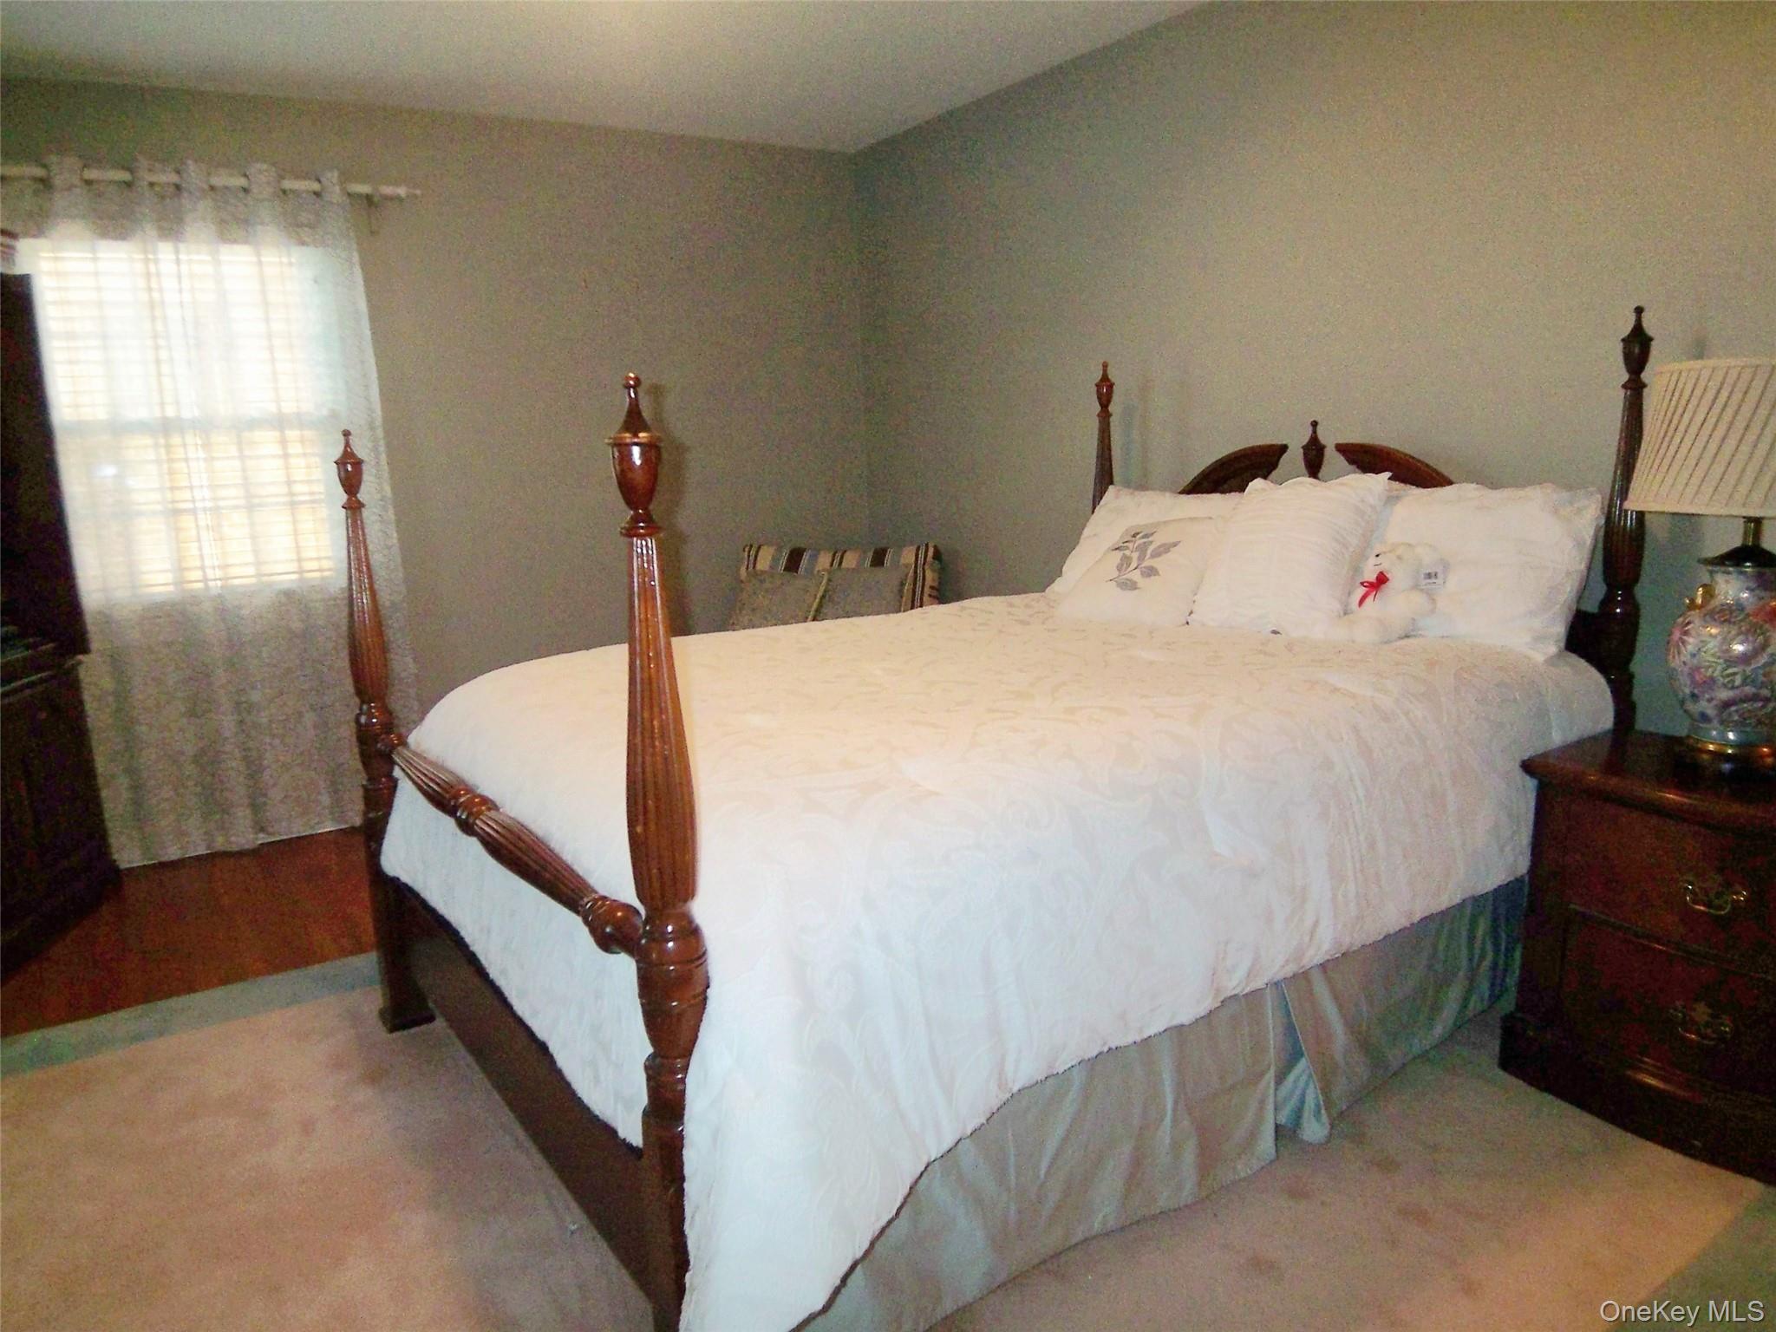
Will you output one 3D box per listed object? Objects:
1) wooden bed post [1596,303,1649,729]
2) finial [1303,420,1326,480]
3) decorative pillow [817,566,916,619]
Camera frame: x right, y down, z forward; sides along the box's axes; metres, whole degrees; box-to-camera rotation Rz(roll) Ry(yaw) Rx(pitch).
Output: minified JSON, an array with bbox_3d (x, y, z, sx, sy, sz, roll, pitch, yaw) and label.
[{"bbox_3d":[1.566,-0.003,2.543,0.085,1.498,0.085,-8,12,-34],"label":"wooden bed post"},{"bbox_3d":[1.116,-0.560,3.092,0.064,0.161,0.064,-8,12,-34],"label":"finial"},{"bbox_3d":[-0.077,-0.177,4.281,0.380,0.380,0.140,3,-11,23],"label":"decorative pillow"}]

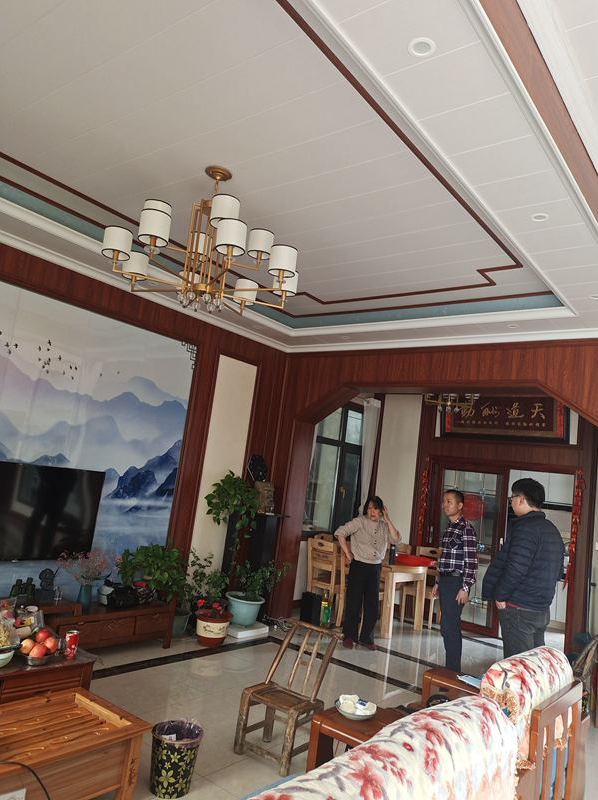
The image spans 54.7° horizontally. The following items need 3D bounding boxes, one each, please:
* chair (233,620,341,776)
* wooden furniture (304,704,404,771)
[{"bbox_3d":[-0.066,1.756,3.467,0.420,0.700,0.460,1,-10,39],"label":"chair"},{"bbox_3d":[0.361,1.703,2.463,0.550,0.570,0.400,1,-10,39],"label":"wooden furniture"}]

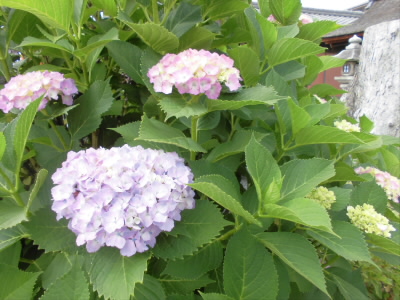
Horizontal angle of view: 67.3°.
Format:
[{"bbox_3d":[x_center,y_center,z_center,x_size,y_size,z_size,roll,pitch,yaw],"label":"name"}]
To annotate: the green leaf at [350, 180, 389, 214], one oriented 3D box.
[{"bbox_3d":[0.348,0.096,0.620,0.070,0.025,0.085,-25,63,-22],"label":"green leaf"}]

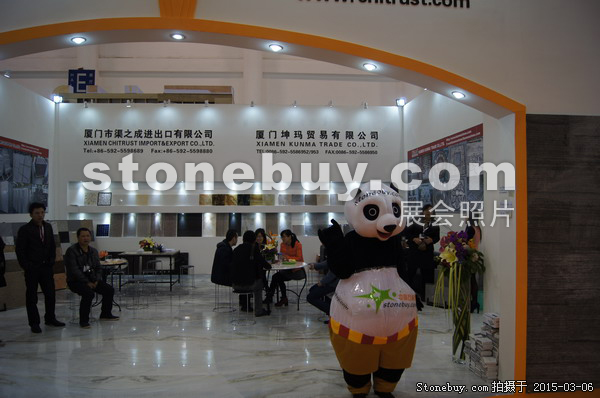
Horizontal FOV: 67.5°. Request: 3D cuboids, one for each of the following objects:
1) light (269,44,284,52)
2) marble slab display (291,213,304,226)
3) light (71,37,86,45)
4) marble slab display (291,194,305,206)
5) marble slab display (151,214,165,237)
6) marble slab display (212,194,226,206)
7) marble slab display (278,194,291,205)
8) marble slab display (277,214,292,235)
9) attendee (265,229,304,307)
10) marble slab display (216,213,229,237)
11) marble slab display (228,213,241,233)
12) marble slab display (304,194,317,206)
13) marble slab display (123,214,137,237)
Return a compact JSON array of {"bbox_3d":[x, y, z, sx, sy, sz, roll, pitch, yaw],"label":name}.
[{"bbox_3d":[-0.212,-1.337,3.960,0.125,0.050,0.125,8,-1,-4],"label":"light"},{"bbox_3d":[-0.058,0.502,11.384,0.310,0.300,0.025,0,-11,-4],"label":"marble slab display"},{"bbox_3d":[-1.867,-1.339,3.800,0.125,0.040,0.125,-5,-2,0],"label":"light"},{"bbox_3d":[-0.058,0.038,11.395,0.310,0.300,0.025,0,-11,-4],"label":"marble slab display"},{"bbox_3d":[-3.533,0.644,11.138,0.300,0.590,0.020,0,-6,-5],"label":"marble slab display"},{"bbox_3d":[-1.987,0.034,11.021,0.300,0.300,0.025,0,-15,-4],"label":"marble slab display"},{"bbox_3d":[-0.378,0.034,10.945,0.300,0.280,0.025,0,-13,-4],"label":"marble slab display"},{"bbox_3d":[-0.369,0.634,11.126,0.310,0.590,0.025,0,-10,-4],"label":"marble slab display"},{"bbox_3d":[-0.263,1.165,7.626,0.680,1.270,0.470,1,-1,-23],"label":"attendee"},{"bbox_3d":[-1.939,0.645,11.241,0.310,0.600,0.025,0,-11,-4],"label":"marble slab display"},{"bbox_3d":[-1.635,0.654,11.299,0.300,0.590,0.020,0,-6,-5],"label":"marble slab display"},{"bbox_3d":[0.276,0.034,10.988,0.300,0.280,0.025,0,-13,-4],"label":"marble slab display"},{"bbox_3d":[-4.106,0.639,10.883,0.300,0.590,0.025,0,-10,-4],"label":"marble slab display"}]

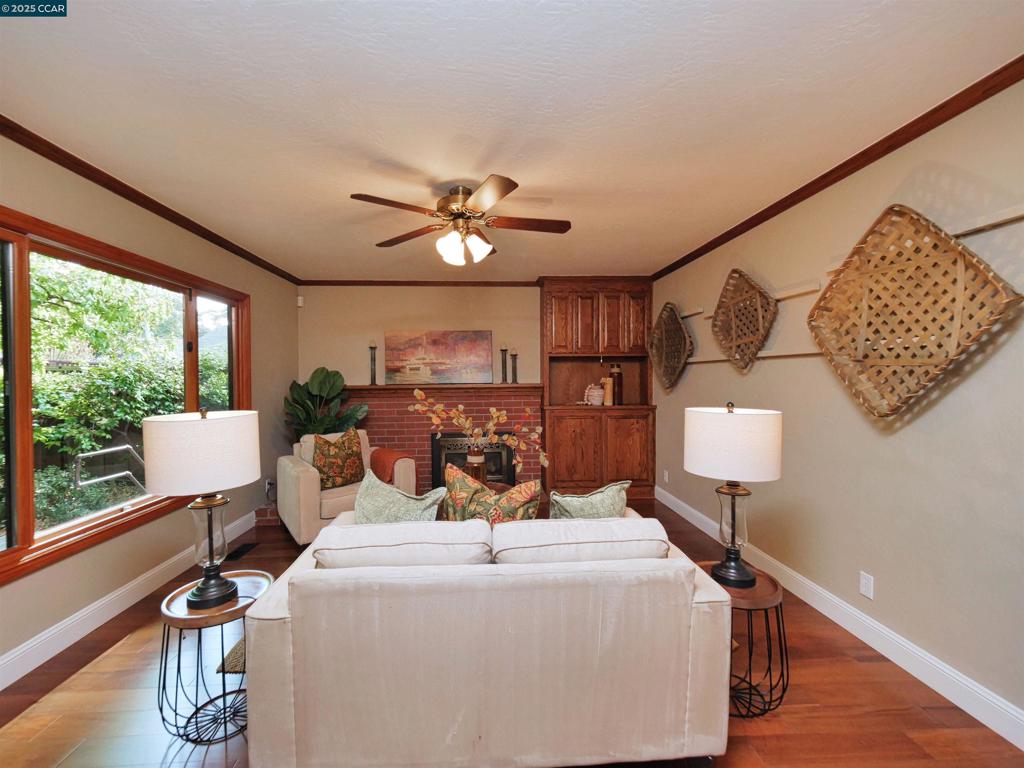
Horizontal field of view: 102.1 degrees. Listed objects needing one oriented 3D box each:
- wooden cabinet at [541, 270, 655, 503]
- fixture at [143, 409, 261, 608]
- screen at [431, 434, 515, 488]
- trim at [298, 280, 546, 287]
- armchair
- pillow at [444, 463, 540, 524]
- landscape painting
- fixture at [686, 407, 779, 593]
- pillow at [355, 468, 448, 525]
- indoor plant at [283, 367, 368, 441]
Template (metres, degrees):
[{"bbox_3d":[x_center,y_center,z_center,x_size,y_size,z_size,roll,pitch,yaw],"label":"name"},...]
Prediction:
[{"bbox_3d":[0.949,0.041,4.686,1.200,2.440,0.400,0,1,-4],"label":"wooden cabinet"},{"bbox_3d":[-1.167,0.458,1.593,0.365,0.740,0.365,0,1,-4],"label":"fixture"},{"bbox_3d":[-0.428,0.863,4.619,0.937,0.624,0.070,0,1,-4],"label":"screen"},{"bbox_3d":[-1.027,-1.139,4.680,2.700,0.066,0.050,0,1,-4],"label":"trim"},{"bbox_3d":[-1.505,0.863,3.749,0.930,0.830,0.890,-1,1,-39],"label":"armchair"},{"bbox_3d":[-0.091,0.597,1.854,0.450,0.450,0.170,0,1,-4],"label":"pillow"},{"bbox_3d":[-0.819,-0.296,4.679,1.203,0.603,0.045,0,1,-4],"label":"landscape painting"},{"bbox_3d":[0.925,0.449,1.741,0.362,0.740,0.362,0,1,-4],"label":"fixture"},{"bbox_3d":[-0.485,0.613,1.835,0.430,0.440,0.170,0,1,1],"label":"pillow"},{"bbox_3d":[-1.859,0.455,4.176,0.780,1.280,0.700,0,1,-4],"label":"indoor plant"}]

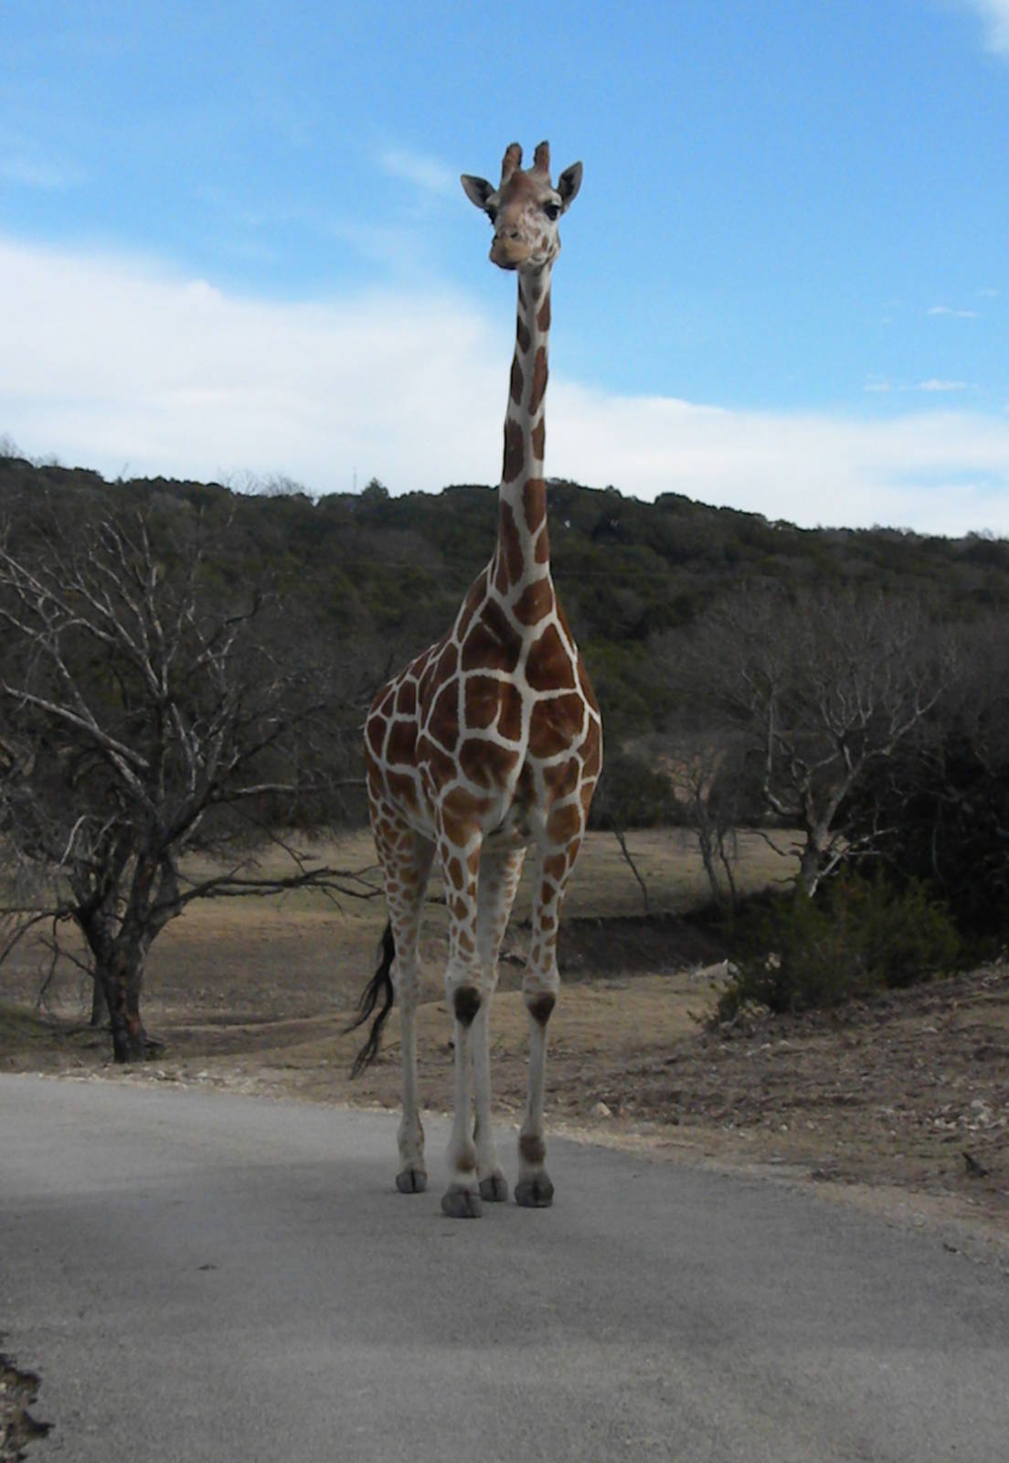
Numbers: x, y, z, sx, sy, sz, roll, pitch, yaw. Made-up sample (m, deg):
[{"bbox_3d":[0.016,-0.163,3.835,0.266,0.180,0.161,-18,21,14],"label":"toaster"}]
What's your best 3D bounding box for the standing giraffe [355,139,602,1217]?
[{"bbox_3d":[-0.070,-0.200,12.800,0.800,4.350,2.150,0,-1,-14],"label":"standing giraffe"}]

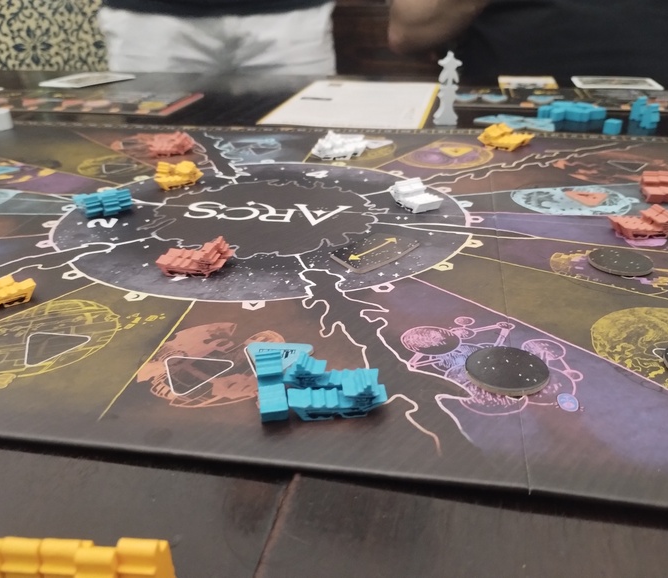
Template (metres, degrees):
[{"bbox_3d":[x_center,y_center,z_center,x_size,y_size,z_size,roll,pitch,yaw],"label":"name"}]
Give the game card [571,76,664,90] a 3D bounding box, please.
[{"bbox_3d":[0.314,-0.229,0.694,0.088,0.002,0.064,5,28,11],"label":"game card"}]

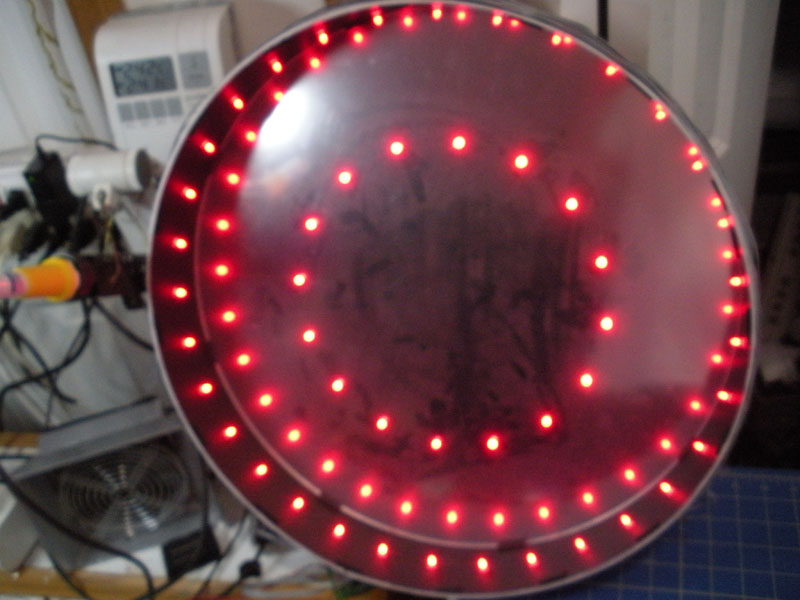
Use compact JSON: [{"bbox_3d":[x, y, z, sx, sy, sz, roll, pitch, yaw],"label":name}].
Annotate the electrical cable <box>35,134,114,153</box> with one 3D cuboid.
[{"bbox_3d":[-0.329,-0.158,0.840,0.082,0.018,0.020,-26,42,-15],"label":"electrical cable"}]

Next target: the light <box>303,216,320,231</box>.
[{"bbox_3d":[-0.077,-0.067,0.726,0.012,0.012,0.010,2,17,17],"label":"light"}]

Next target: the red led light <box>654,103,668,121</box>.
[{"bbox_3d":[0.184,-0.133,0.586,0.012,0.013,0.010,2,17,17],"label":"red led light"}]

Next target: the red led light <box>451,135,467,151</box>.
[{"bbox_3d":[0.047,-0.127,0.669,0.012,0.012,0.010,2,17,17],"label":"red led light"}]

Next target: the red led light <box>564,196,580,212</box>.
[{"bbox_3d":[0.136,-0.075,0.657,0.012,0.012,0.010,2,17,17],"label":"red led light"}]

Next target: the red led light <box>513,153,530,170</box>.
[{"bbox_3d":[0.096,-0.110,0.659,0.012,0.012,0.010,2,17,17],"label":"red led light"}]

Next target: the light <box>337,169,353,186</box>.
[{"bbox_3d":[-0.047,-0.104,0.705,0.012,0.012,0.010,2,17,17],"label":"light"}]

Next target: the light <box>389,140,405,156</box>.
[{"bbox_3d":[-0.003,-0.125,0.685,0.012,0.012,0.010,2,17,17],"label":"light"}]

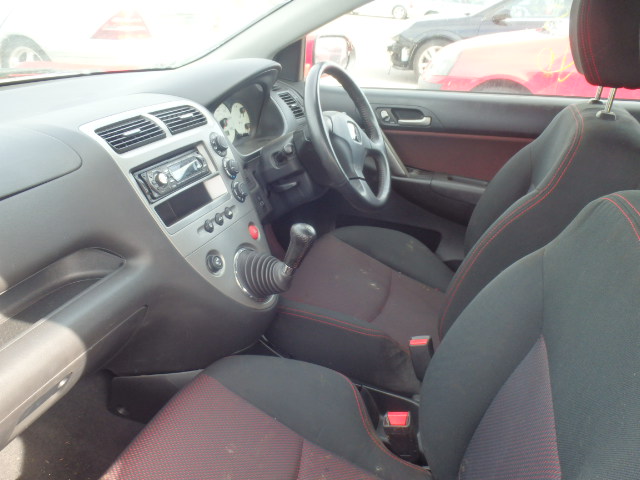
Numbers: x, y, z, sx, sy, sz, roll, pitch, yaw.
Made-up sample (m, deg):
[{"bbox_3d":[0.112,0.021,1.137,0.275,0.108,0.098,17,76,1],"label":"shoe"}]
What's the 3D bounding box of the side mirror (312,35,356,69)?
[{"bbox_3d":[0.012,-0.595,1.675,0.100,0.140,0.195,16,29,31],"label":"side mirror"}]

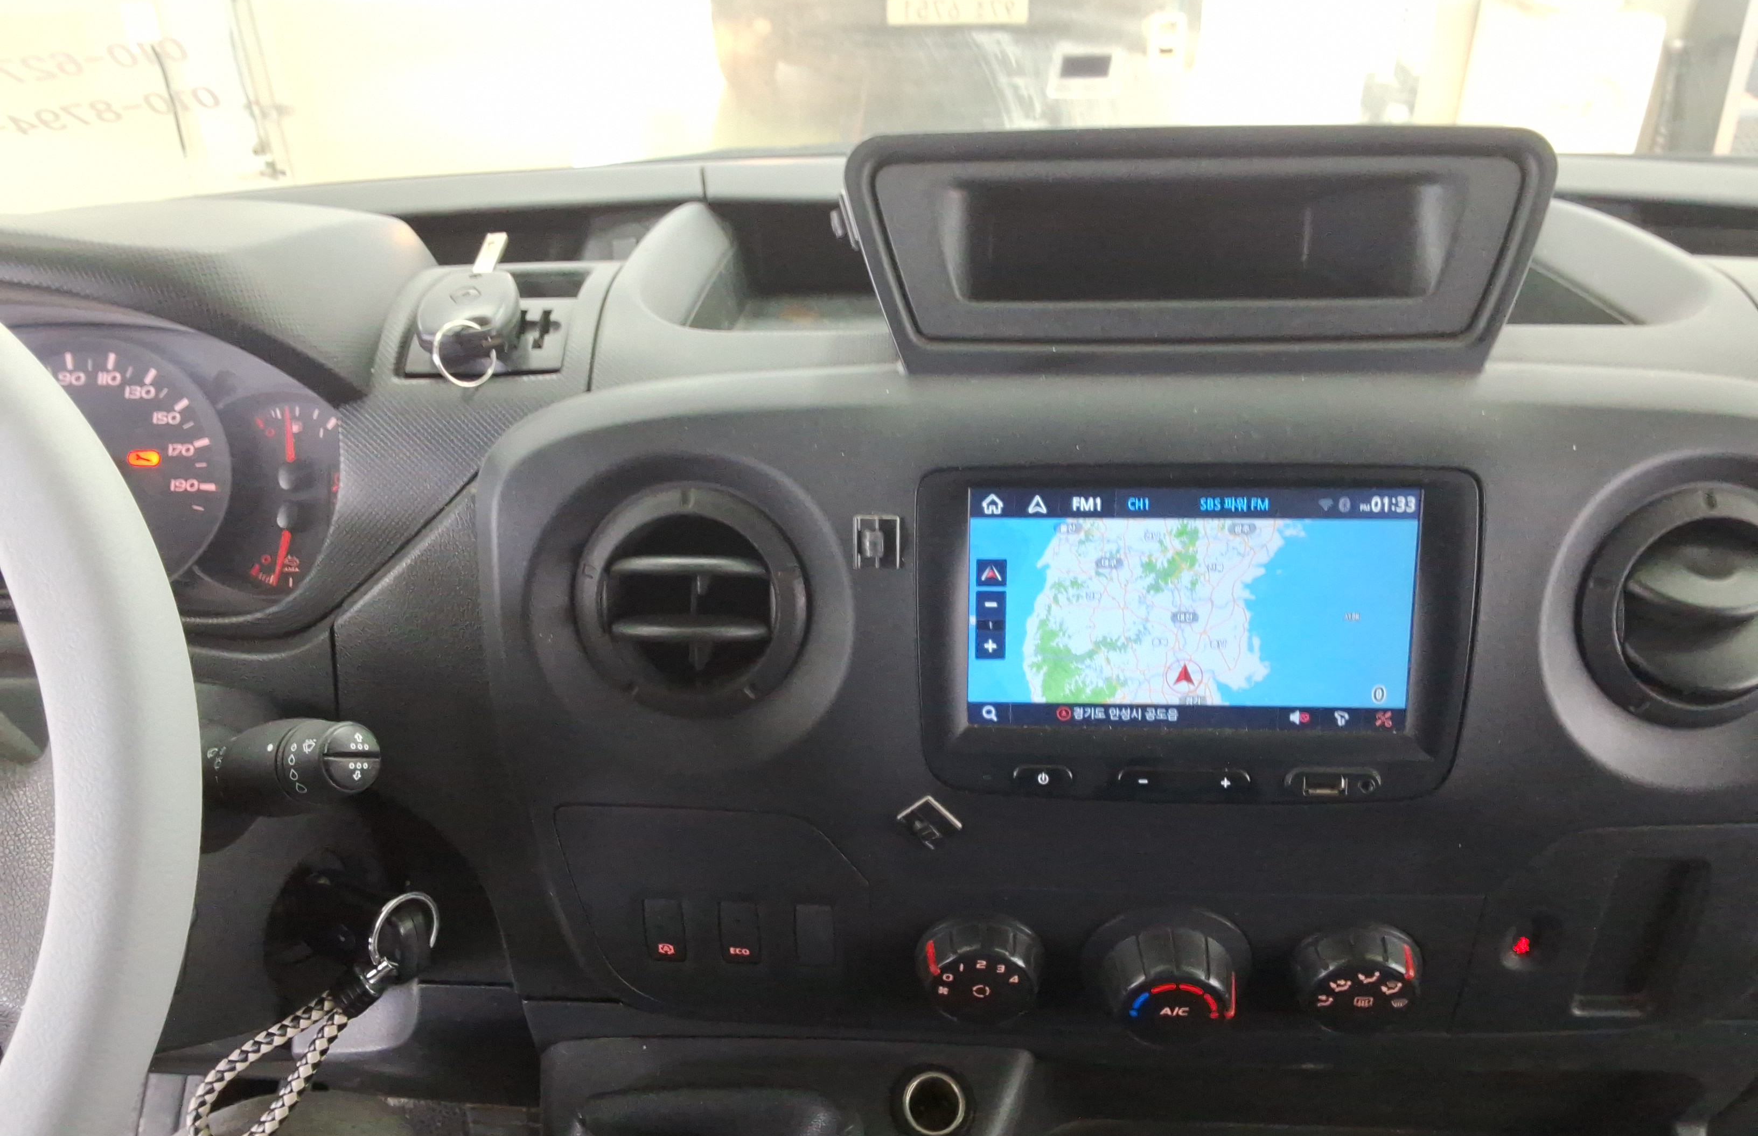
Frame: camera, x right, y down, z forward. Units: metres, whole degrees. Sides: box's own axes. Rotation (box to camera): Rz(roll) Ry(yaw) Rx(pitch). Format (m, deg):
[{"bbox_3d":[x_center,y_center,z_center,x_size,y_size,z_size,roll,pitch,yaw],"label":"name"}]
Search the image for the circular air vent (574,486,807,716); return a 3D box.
[{"bbox_3d":[-0.066,0.010,0.519,0.083,0.083,0.035,1,8,3],"label":"circular air vent"}]

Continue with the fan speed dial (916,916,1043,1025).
[{"bbox_3d":[0.037,0.150,0.530,0.045,0.045,0.019,1,26,3],"label":"fan speed dial"}]

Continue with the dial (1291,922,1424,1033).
[{"bbox_3d":[0.175,0.150,0.522,0.045,0.045,0.019,1,26,3],"label":"dial"}]

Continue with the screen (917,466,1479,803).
[{"bbox_3d":[0.109,0.022,0.502,0.188,0.116,0.025,1,12,3],"label":"screen"}]

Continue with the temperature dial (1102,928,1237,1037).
[{"bbox_3d":[0.107,0.153,0.525,0.049,0.049,0.023,1,26,3],"label":"temperature dial"}]

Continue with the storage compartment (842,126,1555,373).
[{"bbox_3d":[0.111,-0.120,0.542,0.241,0.083,0.100,1,12,3],"label":"storage compartment"}]

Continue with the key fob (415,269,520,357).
[{"bbox_3d":[-0.167,-0.104,0.580,0.037,0.015,0.052,0,38,2],"label":"key fob"}]

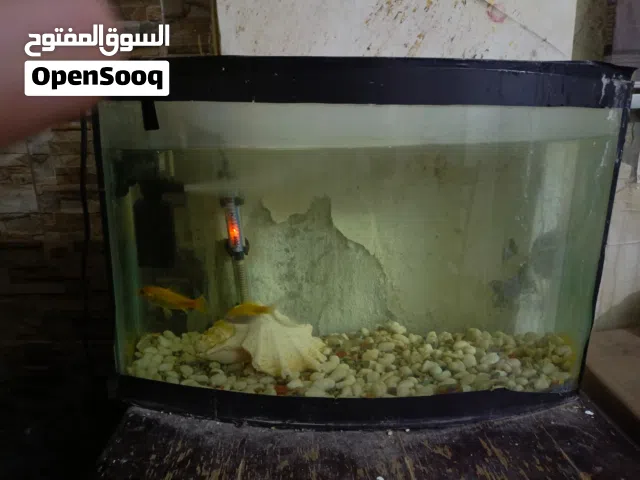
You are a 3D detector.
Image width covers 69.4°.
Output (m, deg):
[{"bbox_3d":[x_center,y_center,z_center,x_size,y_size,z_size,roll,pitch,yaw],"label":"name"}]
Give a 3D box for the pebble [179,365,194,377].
[{"bbox_3d":[-0.183,0.179,0.634,0.021,0.016,0.018,1,13,0],"label":"pebble"}]

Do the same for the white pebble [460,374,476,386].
[{"bbox_3d":[0.198,0.188,0.617,0.021,0.016,0.017,1,13,0],"label":"white pebble"}]

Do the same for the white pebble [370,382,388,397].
[{"bbox_3d":[0.074,0.186,0.574,0.021,0.017,0.019,1,12,0],"label":"white pebble"}]

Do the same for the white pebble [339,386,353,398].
[{"bbox_3d":[0.033,0.200,0.605,0.018,0.017,0.018,2,13,0],"label":"white pebble"}]

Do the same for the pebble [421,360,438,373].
[{"bbox_3d":[0.162,0.187,0.683,0.027,0.016,0.023,2,13,0],"label":"pebble"}]

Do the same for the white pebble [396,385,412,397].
[{"bbox_3d":[0.105,0.187,0.574,0.020,0.015,0.018,1,12,0],"label":"white pebble"}]

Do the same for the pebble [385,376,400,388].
[{"bbox_3d":[0.095,0.186,0.603,0.020,0.015,0.018,4,13,10],"label":"pebble"}]

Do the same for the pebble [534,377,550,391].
[{"bbox_3d":[0.289,0.186,0.600,0.019,0.016,0.018,1,12,0],"label":"pebble"}]

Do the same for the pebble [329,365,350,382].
[{"bbox_3d":[0.025,0.170,0.590,0.027,0.021,0.024,1,12,0],"label":"pebble"}]

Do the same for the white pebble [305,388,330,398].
[{"bbox_3d":[-0.003,0.201,0.600,0.034,0.019,0.029,2,13,0],"label":"white pebble"}]

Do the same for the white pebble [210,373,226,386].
[{"bbox_3d":[-0.139,0.191,0.633,0.022,0.019,0.019,2,13,0],"label":"white pebble"}]

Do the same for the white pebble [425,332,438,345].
[{"bbox_3d":[0.171,0.150,0.704,0.020,0.019,0.019,5,14,15],"label":"white pebble"}]

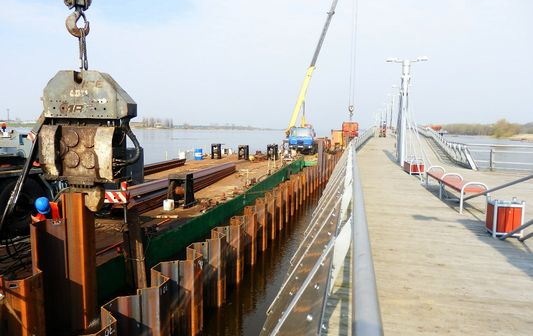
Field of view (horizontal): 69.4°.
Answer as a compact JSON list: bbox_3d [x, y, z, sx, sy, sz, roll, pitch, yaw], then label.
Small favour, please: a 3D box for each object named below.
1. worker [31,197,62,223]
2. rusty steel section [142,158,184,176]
[{"bbox_3d":[-3.330,1.117,5.727,0.650,1.440,0.580,6,8,43],"label":"worker"},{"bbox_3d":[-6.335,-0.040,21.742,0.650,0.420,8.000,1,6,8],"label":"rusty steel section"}]

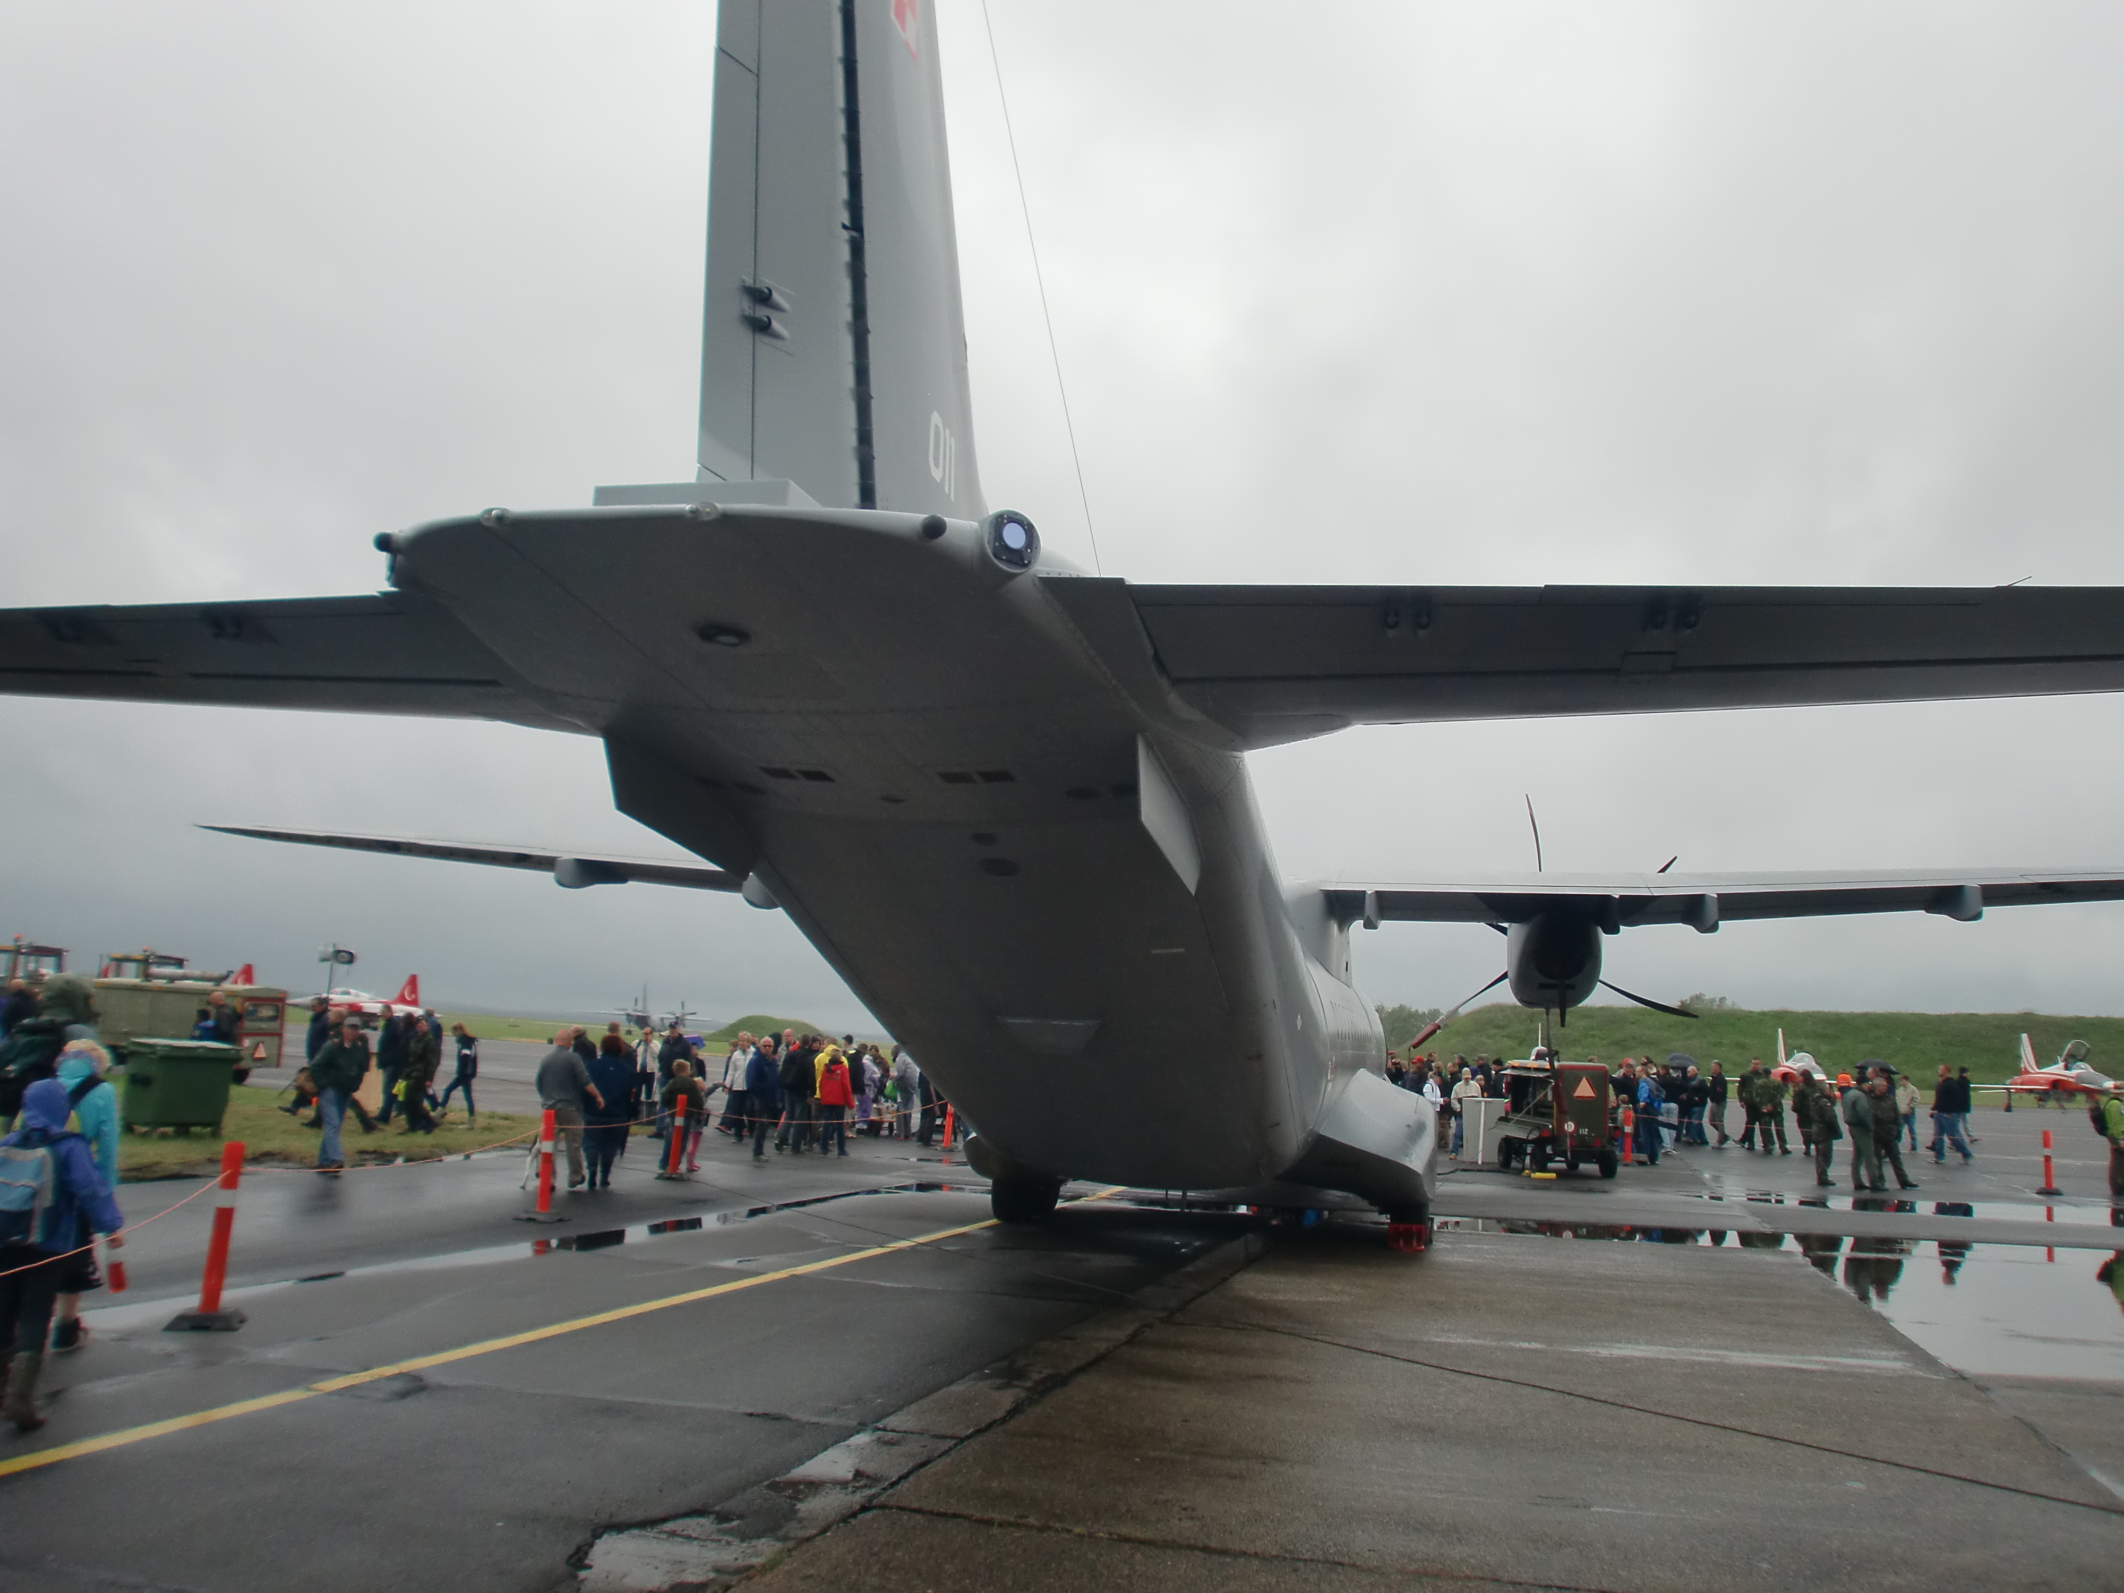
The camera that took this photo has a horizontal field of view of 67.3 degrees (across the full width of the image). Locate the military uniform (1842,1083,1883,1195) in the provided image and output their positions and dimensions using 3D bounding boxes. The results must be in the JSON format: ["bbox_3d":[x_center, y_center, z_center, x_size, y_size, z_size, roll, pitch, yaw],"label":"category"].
[{"bbox_3d":[12.586,5.333,25.001,0.520,1.722,0.520,6,-9,-17],"label":"military uniform"}]

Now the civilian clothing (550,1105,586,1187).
[{"bbox_3d":[-5.517,3.896,17.800,0.400,0.907,0.400,0,-9,18],"label":"civilian clothing"}]

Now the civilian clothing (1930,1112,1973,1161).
[{"bbox_3d":[16.503,6.327,29.600,0.680,0.920,0.420,3,-9,0],"label":"civilian clothing"}]

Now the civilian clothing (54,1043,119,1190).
[{"bbox_3d":[-4.828,1.598,7.900,0.430,0.740,0.330,3,-9,-2],"label":"civilian clothing"}]

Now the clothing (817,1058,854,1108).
[{"bbox_3d":[-3.425,4.378,24.300,0.540,0.735,0.360,1,-9,12],"label":"clothing"}]

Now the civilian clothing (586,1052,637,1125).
[{"bbox_3d":[-4.886,3.167,17.300,0.570,0.790,0.360,5,-9,-14],"label":"civilian clothing"}]

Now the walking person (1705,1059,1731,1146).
[{"bbox_3d":[13.387,6.284,32.501,0.460,1.763,0.500,8,-10,-29],"label":"walking person"}]

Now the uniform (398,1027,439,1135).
[{"bbox_3d":[-9.779,4.229,24.200,0.580,1.740,0.520,8,-10,-28],"label":"uniform"}]

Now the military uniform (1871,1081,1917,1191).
[{"bbox_3d":[13.354,5.421,25.601,0.640,1.737,0.520,2,-9,9],"label":"military uniform"}]

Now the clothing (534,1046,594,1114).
[{"bbox_3d":[-5.554,3.165,17.800,0.580,0.749,0.400,0,-9,18],"label":"clothing"}]

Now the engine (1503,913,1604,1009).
[{"bbox_3d":[5.440,1.730,17.700,1.070,1.170,3.700,1,-9,14],"label":"engine"}]

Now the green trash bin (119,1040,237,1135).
[{"bbox_3d":[-12.029,3.980,21.800,0.830,1.240,1.330,-3,-11,35],"label":"green trash bin"}]

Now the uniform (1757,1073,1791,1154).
[{"bbox_3d":[14.485,6.457,32.500,0.640,1.620,0.450,0,-9,18],"label":"uniform"}]

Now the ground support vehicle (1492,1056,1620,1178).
[{"bbox_3d":[8.001,5.226,25.900,1.380,1.760,2.250,4,-9,-5],"label":"ground support vehicle"}]

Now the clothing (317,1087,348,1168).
[{"bbox_3d":[-8.284,3.764,18.100,0.340,0.906,0.340,6,-9,-17],"label":"clothing"}]

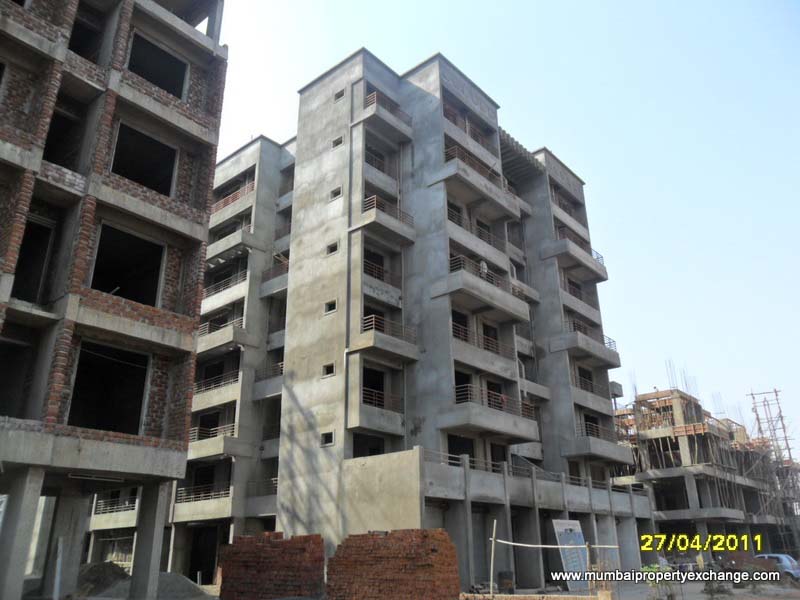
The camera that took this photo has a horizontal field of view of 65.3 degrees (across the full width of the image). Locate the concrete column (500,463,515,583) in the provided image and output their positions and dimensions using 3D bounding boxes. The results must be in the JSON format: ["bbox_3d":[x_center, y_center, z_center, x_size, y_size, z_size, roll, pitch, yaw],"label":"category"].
[{"bbox_3d":[4.408,9.163,25.773,0.310,4.760,0.280,-20,-29,37],"label":"concrete column"}]

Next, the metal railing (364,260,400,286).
[{"bbox_3d":[-0.813,-1.161,28.983,0.080,0.700,2.700,-20,-29,37],"label":"metal railing"}]

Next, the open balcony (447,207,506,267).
[{"bbox_3d":[3.570,-2.751,31.292,1.060,1.540,5.350,-18,-28,37],"label":"open balcony"}]

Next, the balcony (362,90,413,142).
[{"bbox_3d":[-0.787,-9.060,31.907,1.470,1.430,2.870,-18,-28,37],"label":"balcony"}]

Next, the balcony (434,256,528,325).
[{"bbox_3d":[3.886,-0.234,29.654,1.723,1.635,5.519,-19,-28,37],"label":"balcony"}]

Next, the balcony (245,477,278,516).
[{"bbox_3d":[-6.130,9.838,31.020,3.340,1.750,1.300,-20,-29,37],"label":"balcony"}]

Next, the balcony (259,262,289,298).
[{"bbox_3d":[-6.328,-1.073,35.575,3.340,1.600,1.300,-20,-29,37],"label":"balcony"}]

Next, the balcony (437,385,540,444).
[{"bbox_3d":[4.047,5.204,27.851,1.600,1.680,5.600,-18,-28,37],"label":"balcony"}]

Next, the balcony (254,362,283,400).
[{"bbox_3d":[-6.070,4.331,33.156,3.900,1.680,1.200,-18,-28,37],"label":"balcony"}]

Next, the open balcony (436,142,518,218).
[{"bbox_3d":[4.080,-5.805,32.506,1.420,1.620,5.620,-20,-29,37],"label":"open balcony"}]

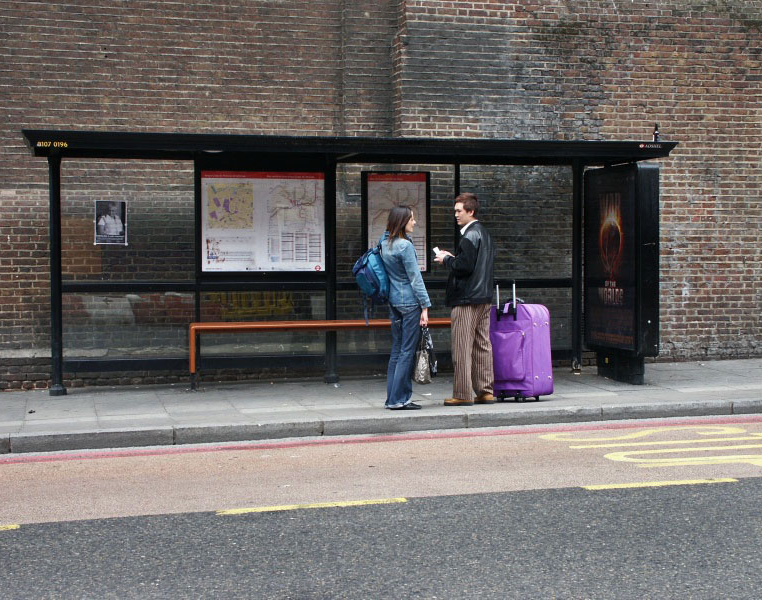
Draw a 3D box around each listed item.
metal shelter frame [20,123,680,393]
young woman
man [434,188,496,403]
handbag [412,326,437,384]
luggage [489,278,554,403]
[{"bbox_3d":[-0.288,-0.327,13.742,6.190,2.356,1.460,-1,2,-17],"label":"metal shelter frame"},{"bbox_3d":[0.204,0.059,12.081,0.380,1.700,0.470,-2,3,-42],"label":"young woman"},{"bbox_3d":[0.721,-0.011,12.318,0.470,1.818,0.520,0,2,16],"label":"man"},{"bbox_3d":[0.367,0.465,12.005,0.250,0.486,0.130,-2,3,-42],"label":"handbag"},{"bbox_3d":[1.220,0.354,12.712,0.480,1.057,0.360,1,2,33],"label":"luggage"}]

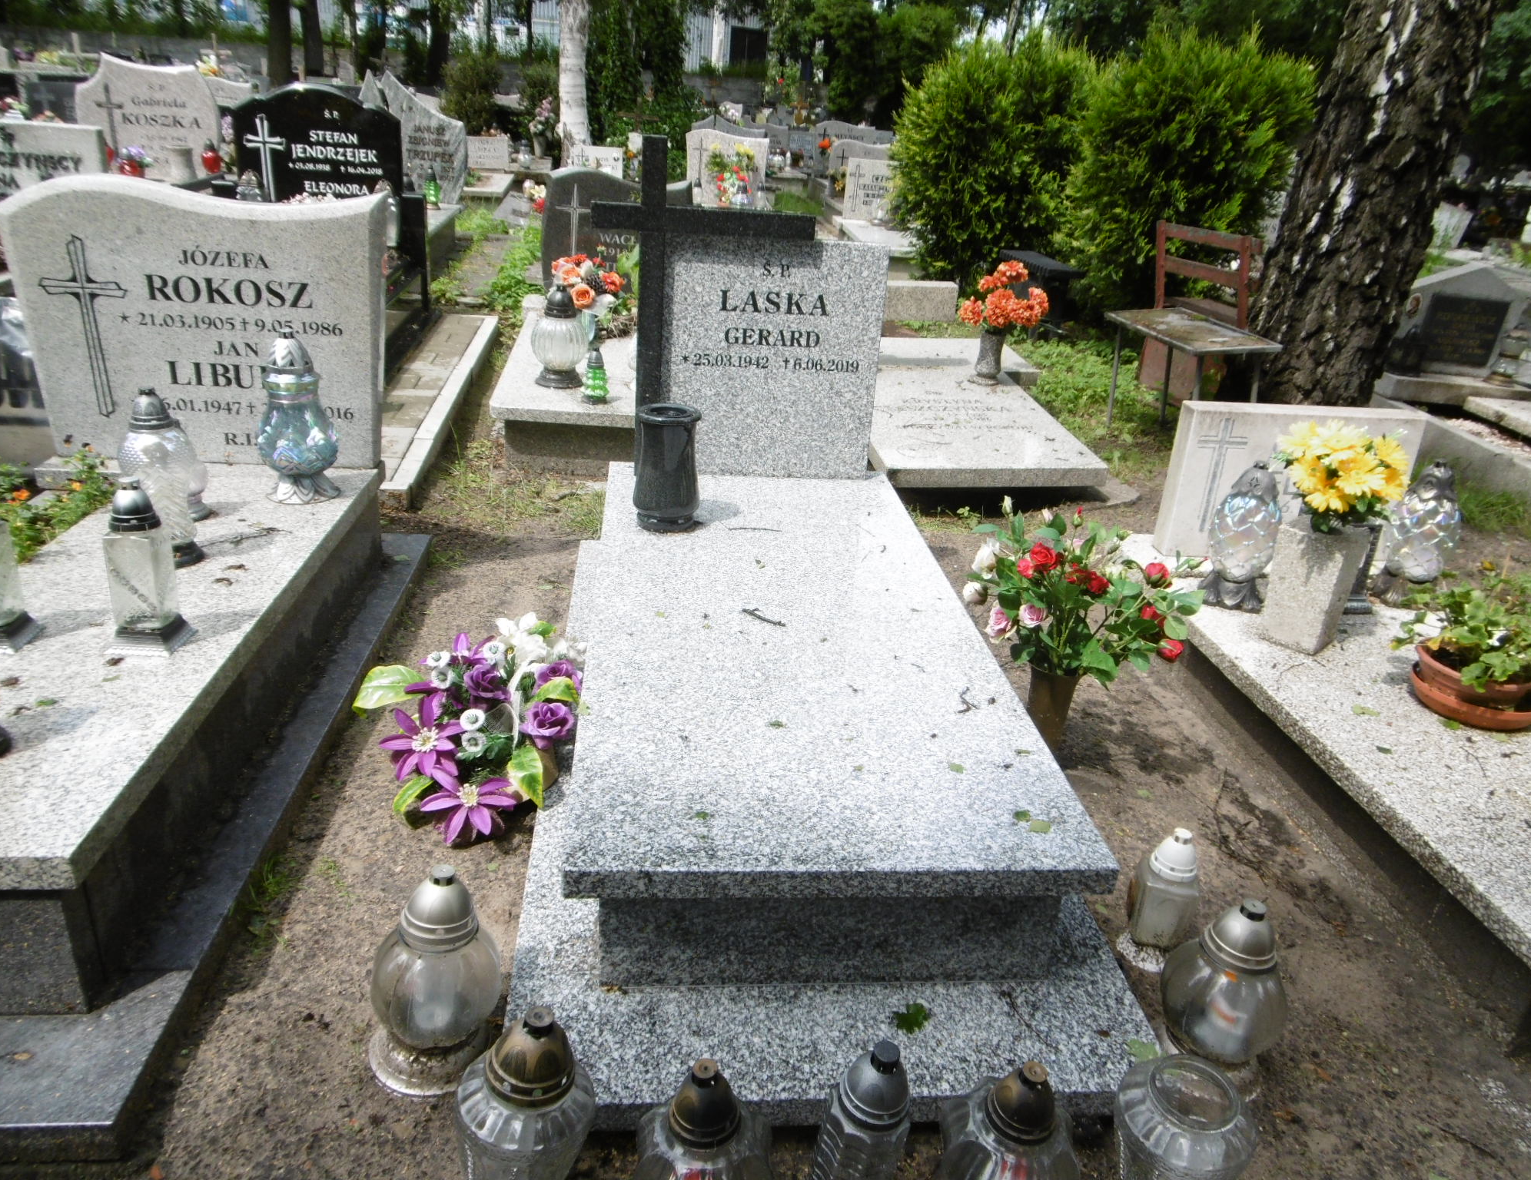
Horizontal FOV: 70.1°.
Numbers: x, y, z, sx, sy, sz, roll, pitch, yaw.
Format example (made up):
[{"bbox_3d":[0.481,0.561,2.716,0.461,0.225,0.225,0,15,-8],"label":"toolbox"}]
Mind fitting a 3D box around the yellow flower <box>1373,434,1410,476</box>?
[{"bbox_3d":[1.458,-0.315,2.542,0.050,0.100,0.100,-41,41,-15],"label":"yellow flower"}]

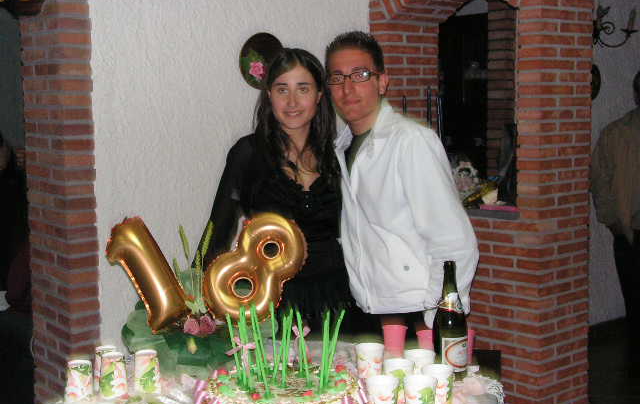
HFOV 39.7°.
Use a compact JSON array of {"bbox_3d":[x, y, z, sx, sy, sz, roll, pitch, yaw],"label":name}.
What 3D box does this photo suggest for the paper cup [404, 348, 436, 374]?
[{"bbox_3d":[0.246,0.418,2.170,0.071,0.098,0.071,-1,7,0],"label":"paper cup"}]

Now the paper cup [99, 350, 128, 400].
[{"bbox_3d":[-0.513,0.429,2.200,0.071,0.098,0.071,-1,7,0],"label":"paper cup"}]

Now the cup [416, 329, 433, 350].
[{"bbox_3d":[0.296,0.396,2.404,0.069,0.082,0.069,-1,7,0],"label":"cup"}]

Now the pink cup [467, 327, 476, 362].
[{"bbox_3d":[0.390,0.394,2.408,0.069,0.082,0.069,-1,7,0],"label":"pink cup"}]

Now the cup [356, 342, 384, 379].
[{"bbox_3d":[0.127,0.412,2.233,0.071,0.098,0.071,-1,7,0],"label":"cup"}]

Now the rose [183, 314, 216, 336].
[{"bbox_3d":[-0.320,0.328,2.360,0.092,0.058,0.065,-1,7,0],"label":"rose"}]

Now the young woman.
[{"bbox_3d":[-0.114,0.362,2.743,0.520,1.640,0.360,-2,7,-8],"label":"young woman"}]

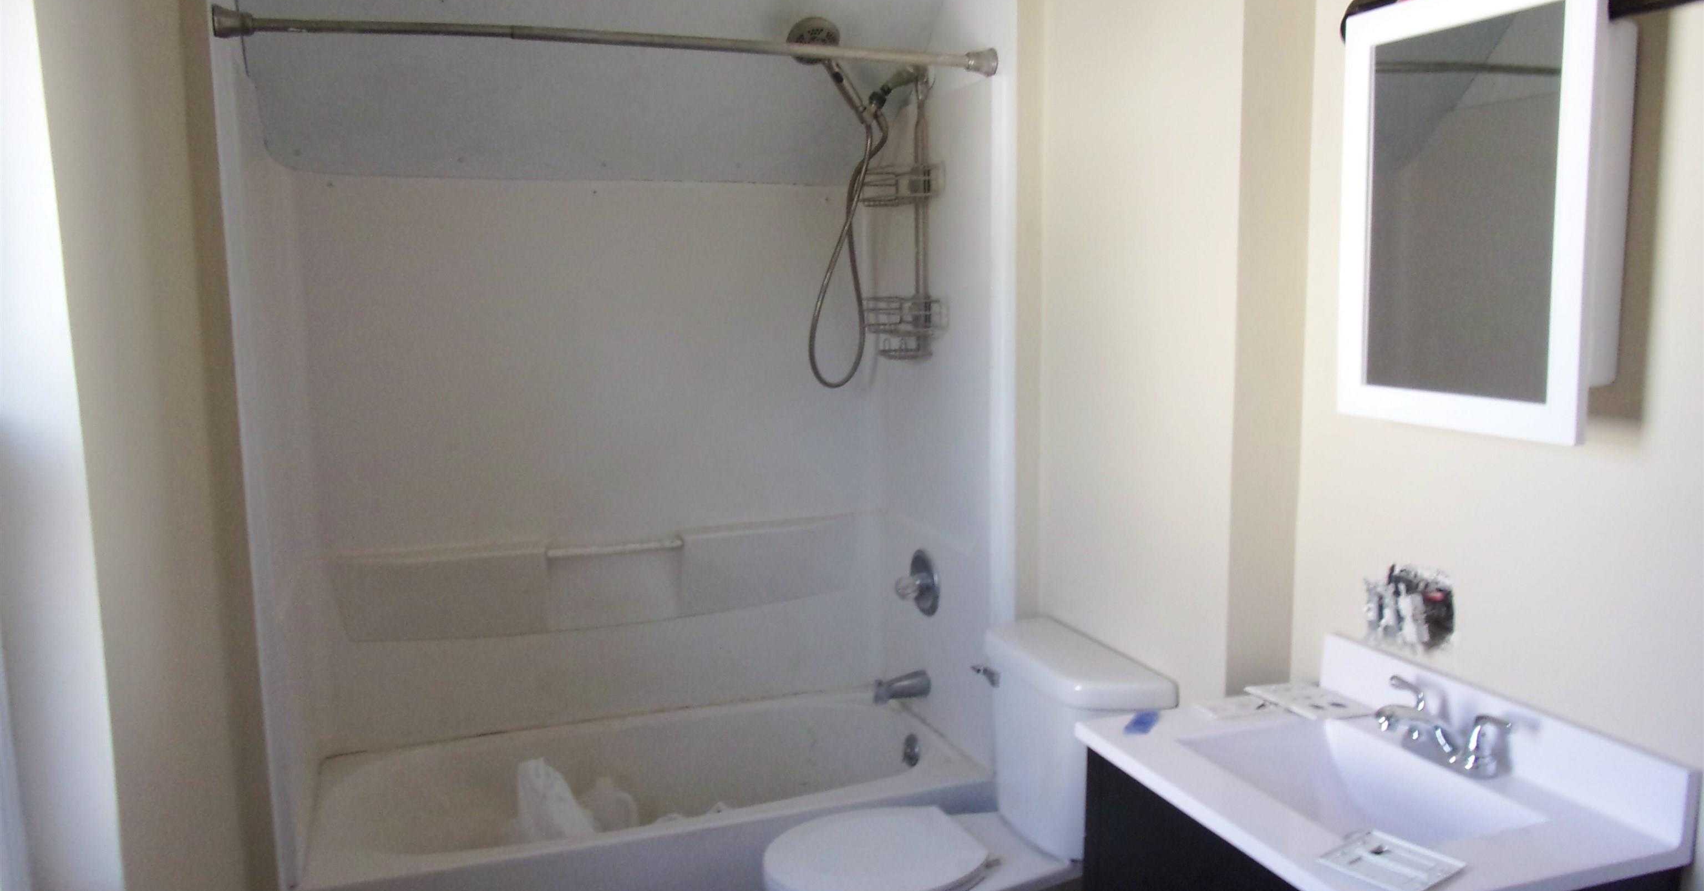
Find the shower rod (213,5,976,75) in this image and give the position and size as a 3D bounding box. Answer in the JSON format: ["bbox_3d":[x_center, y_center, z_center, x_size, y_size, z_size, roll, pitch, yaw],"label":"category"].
[{"bbox_3d":[-0.403,-0.785,2.319,1.520,0.056,0.056,-4,8,-19],"label":"shower rod"}]

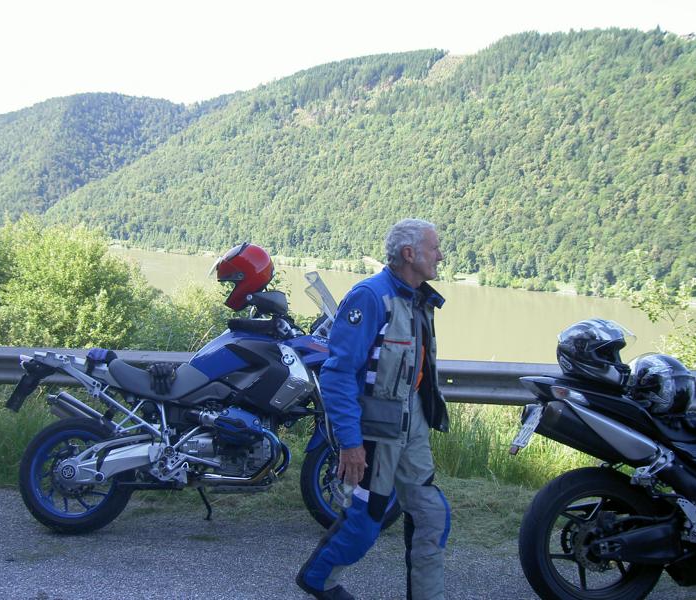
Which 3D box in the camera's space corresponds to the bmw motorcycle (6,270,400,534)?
[{"bbox_3d":[-0.752,0.562,4.939,2.190,1.460,0.900,1,-6,-1],"label":"bmw motorcycle"}]

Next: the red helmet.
[{"bbox_3d":[-0.550,-0.124,4.700,0.325,0.310,0.260,-19,4,1],"label":"red helmet"}]

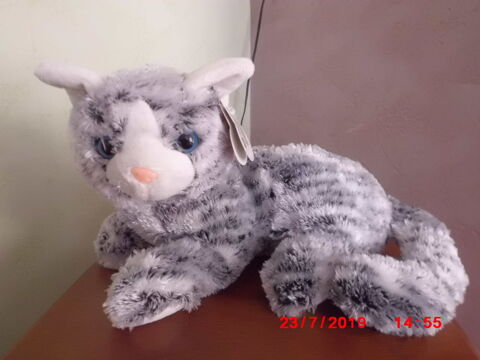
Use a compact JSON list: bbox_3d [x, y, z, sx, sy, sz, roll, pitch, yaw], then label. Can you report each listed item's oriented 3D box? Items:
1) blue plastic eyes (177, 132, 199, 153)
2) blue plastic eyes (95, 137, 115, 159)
[{"bbox_3d":[-0.052,-0.037,0.355,0.021,0.021,0.013,-7,12,-12],"label":"blue plastic eyes"},{"bbox_3d":[-0.132,-0.032,0.352,0.021,0.021,0.013,-2,12,8],"label":"blue plastic eyes"}]

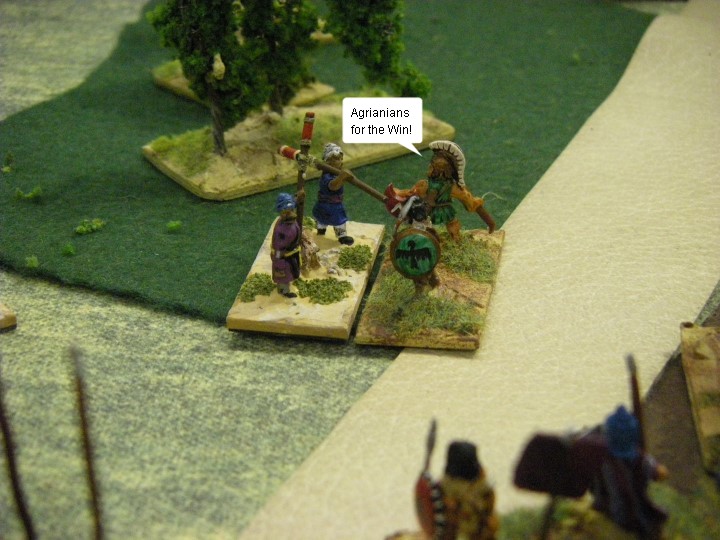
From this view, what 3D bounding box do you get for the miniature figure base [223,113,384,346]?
[{"bbox_3d":[-0.009,-0.012,0.276,0.021,0.032,0.040,3,28,9],"label":"miniature figure base"}]

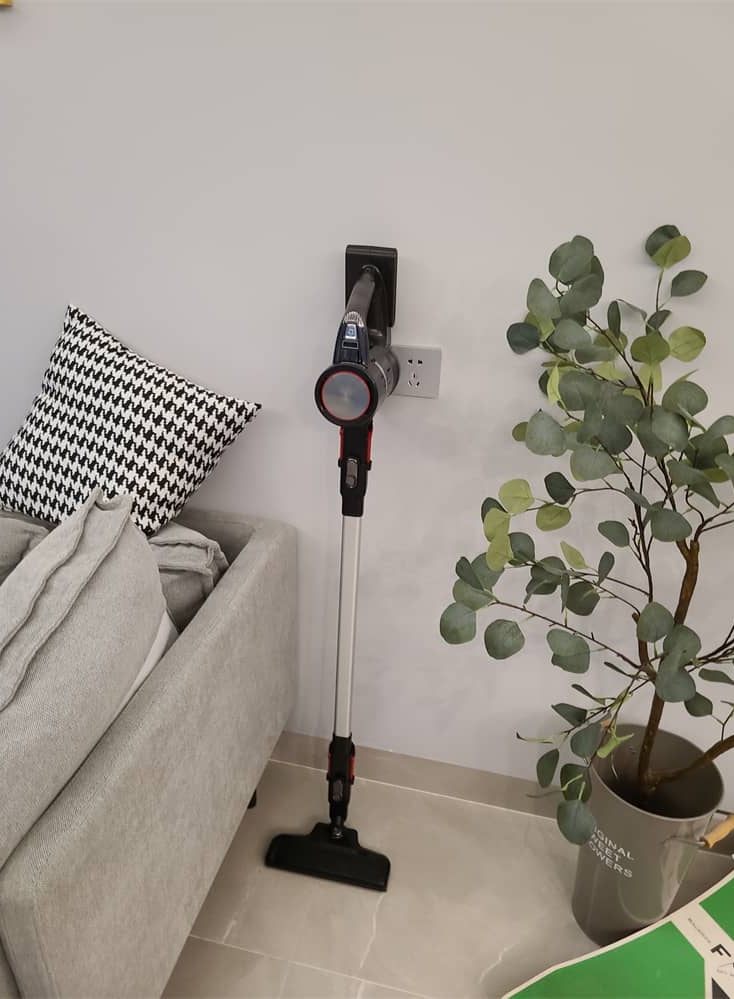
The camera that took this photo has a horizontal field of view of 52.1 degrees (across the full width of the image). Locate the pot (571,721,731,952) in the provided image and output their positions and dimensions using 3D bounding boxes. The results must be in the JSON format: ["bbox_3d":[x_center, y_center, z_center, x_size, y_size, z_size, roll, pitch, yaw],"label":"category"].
[{"bbox_3d":[0.482,0.628,1.357,0.210,0.385,0.220,1,28,0],"label":"pot"}]

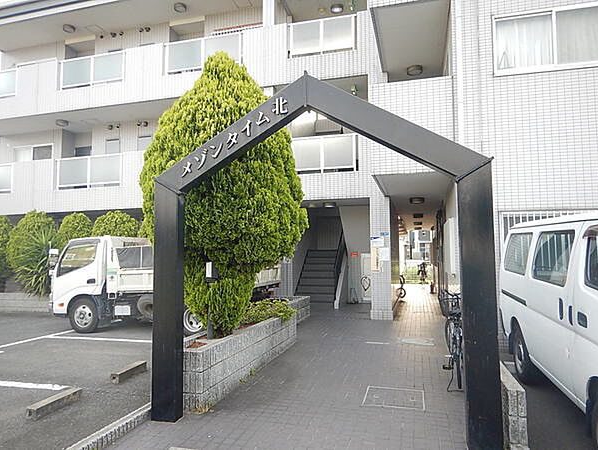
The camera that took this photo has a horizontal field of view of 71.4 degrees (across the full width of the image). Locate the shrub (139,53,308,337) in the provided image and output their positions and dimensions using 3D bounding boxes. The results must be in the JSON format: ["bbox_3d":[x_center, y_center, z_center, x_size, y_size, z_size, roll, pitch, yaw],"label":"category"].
[{"bbox_3d":[-0.895,-0.419,5.070,2.020,3.475,1.950,-1,-4,15],"label":"shrub"}]

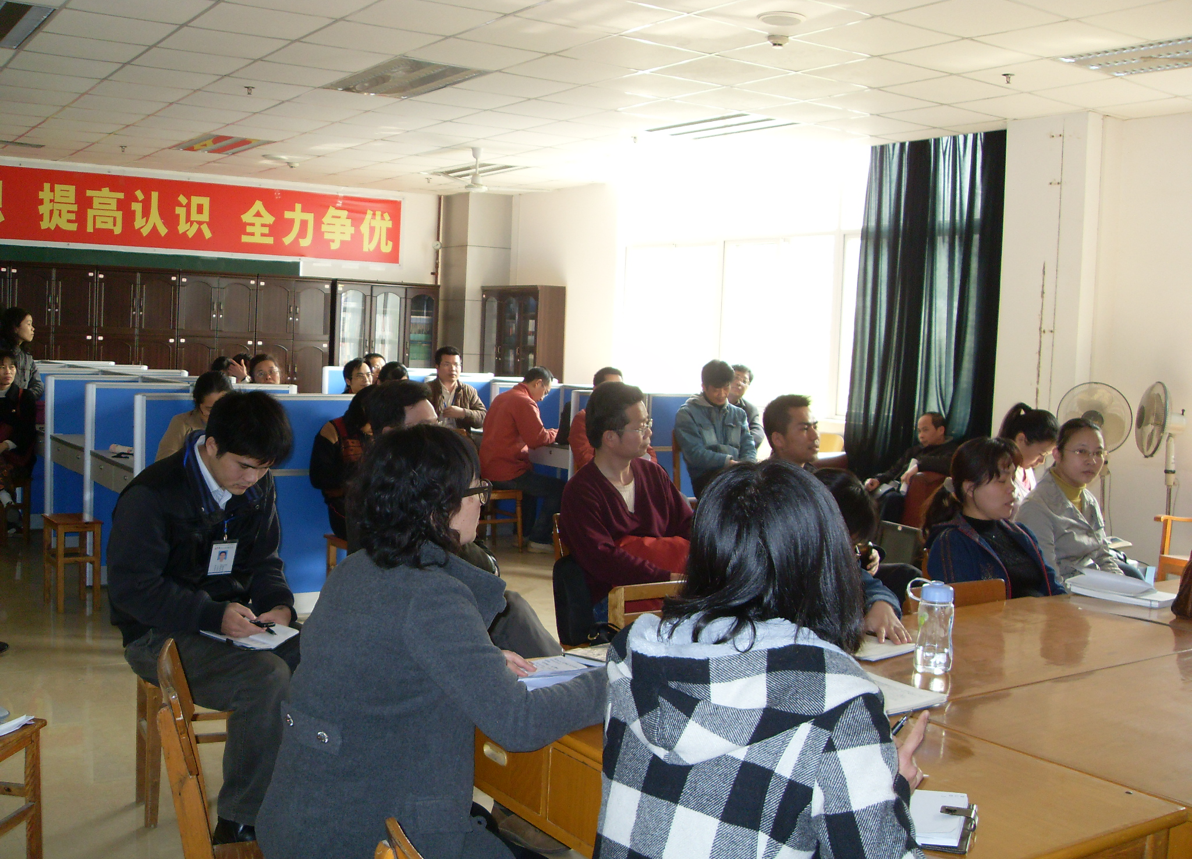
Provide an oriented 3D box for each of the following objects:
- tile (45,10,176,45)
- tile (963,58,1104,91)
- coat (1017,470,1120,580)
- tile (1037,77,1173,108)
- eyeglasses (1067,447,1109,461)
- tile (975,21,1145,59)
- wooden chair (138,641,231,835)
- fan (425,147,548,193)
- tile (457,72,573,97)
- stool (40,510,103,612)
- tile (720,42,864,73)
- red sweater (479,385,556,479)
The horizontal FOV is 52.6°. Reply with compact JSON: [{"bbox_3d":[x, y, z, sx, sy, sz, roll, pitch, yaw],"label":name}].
[{"bbox_3d":[-2.618,-2.170,6.509,0.600,0.030,0.600,-1,6,-34],"label":"tile"},{"bbox_3d":[2.462,-1.972,6.745,0.600,0.030,0.600,-1,6,-34],"label":"tile"},{"bbox_3d":[1.650,0.422,4.200,0.450,0.570,0.370,-1,6,-37],"label":"coat"},{"bbox_3d":[2.865,-1.904,6.843,0.600,0.020,0.600,-1,6,-33],"label":"tile"},{"bbox_3d":[1.675,0.082,4.170,0.140,0.042,0.140,5,3,-9],"label":"eyeglasses"},{"bbox_3d":[2.167,-1.820,5.629,0.595,0.020,0.595,-1,6,-33],"label":"tile"},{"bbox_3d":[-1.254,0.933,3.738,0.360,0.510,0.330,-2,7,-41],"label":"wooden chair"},{"bbox_3d":[-0.947,-2.107,9.857,1.150,0.370,1.150,2,4,0],"label":"fan"},{"bbox_3d":[-0.492,-2.129,7.461,0.595,0.020,0.595,-1,6,-33],"label":"tile"},{"bbox_3d":[-2.593,0.666,5.966,0.235,0.445,0.335,-1,5,-33],"label":"stool"},{"bbox_3d":[1.038,-1.971,6.353,0.600,0.030,0.600,-1,6,-34],"label":"tile"},{"bbox_3d":[-0.505,0.033,7.834,0.430,0.580,0.440,-1,5,-33],"label":"red sweater"}]

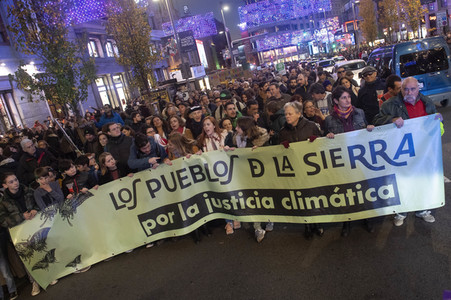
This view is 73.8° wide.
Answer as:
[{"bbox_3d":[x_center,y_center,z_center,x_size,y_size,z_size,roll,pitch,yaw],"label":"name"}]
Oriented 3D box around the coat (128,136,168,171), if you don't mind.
[{"bbox_3d":[-0.969,0.176,4.013,0.580,0.680,0.460,-15,11,-16],"label":"coat"}]

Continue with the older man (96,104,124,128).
[{"bbox_3d":[-2.781,-0.288,7.845,0.620,1.820,0.400,-12,15,0],"label":"older man"}]

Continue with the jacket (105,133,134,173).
[{"bbox_3d":[-1.468,0.172,4.371,0.540,0.760,0.340,-15,11,-16],"label":"jacket"}]

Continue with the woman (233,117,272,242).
[{"bbox_3d":[0.364,0.366,3.791,0.520,1.580,0.480,0,19,38],"label":"woman"}]

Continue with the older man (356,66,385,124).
[{"bbox_3d":[2.378,-0.409,4.715,0.540,1.780,0.360,-10,11,11],"label":"older man"}]

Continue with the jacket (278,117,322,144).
[{"bbox_3d":[0.924,0.020,3.535,0.540,0.700,0.420,-5,17,25],"label":"jacket"}]

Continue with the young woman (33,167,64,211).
[{"bbox_3d":[-2.066,0.894,3.762,0.420,1.420,0.320,-17,12,-23],"label":"young woman"}]

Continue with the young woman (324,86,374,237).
[{"bbox_3d":[1.457,0.132,3.427,0.540,1.690,0.400,-11,11,6],"label":"young woman"}]

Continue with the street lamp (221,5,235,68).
[{"bbox_3d":[0.815,-13.482,38.958,1.500,9.363,0.450,-8,16,14],"label":"street lamp"}]

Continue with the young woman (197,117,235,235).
[{"bbox_3d":[-0.096,0.366,4.108,0.500,1.600,0.450,-9,15,12],"label":"young woman"}]

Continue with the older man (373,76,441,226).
[{"bbox_3d":[2.025,0.052,3.398,0.700,1.710,0.500,-7,16,19],"label":"older man"}]

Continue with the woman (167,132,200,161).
[{"bbox_3d":[-0.459,0.488,4.140,0.480,1.500,0.500,-2,18,34],"label":"woman"}]

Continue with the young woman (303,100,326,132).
[{"bbox_3d":[1.319,0.109,4.146,0.480,1.570,0.360,-14,11,-11],"label":"young woman"}]

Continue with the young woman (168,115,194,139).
[{"bbox_3d":[-0.643,0.246,4.894,0.480,1.640,0.350,-7,16,17],"label":"young woman"}]

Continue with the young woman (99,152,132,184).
[{"bbox_3d":[-1.392,0.733,4.083,0.440,1.430,0.320,-16,11,-19],"label":"young woman"}]

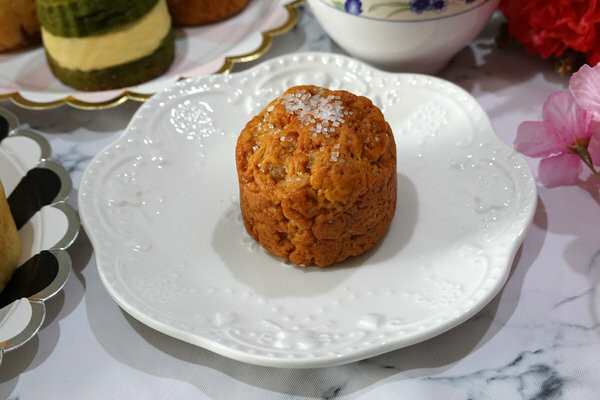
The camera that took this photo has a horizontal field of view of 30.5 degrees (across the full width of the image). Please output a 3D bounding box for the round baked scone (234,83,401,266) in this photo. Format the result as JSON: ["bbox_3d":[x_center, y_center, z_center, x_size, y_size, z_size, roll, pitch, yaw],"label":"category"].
[{"bbox_3d":[0.008,-0.016,0.489,0.070,0.057,0.070,-1,43,0],"label":"round baked scone"}]

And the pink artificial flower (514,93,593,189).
[{"bbox_3d":[0.126,-0.029,0.530,0.045,0.045,0.023,-14,26,-14],"label":"pink artificial flower"}]

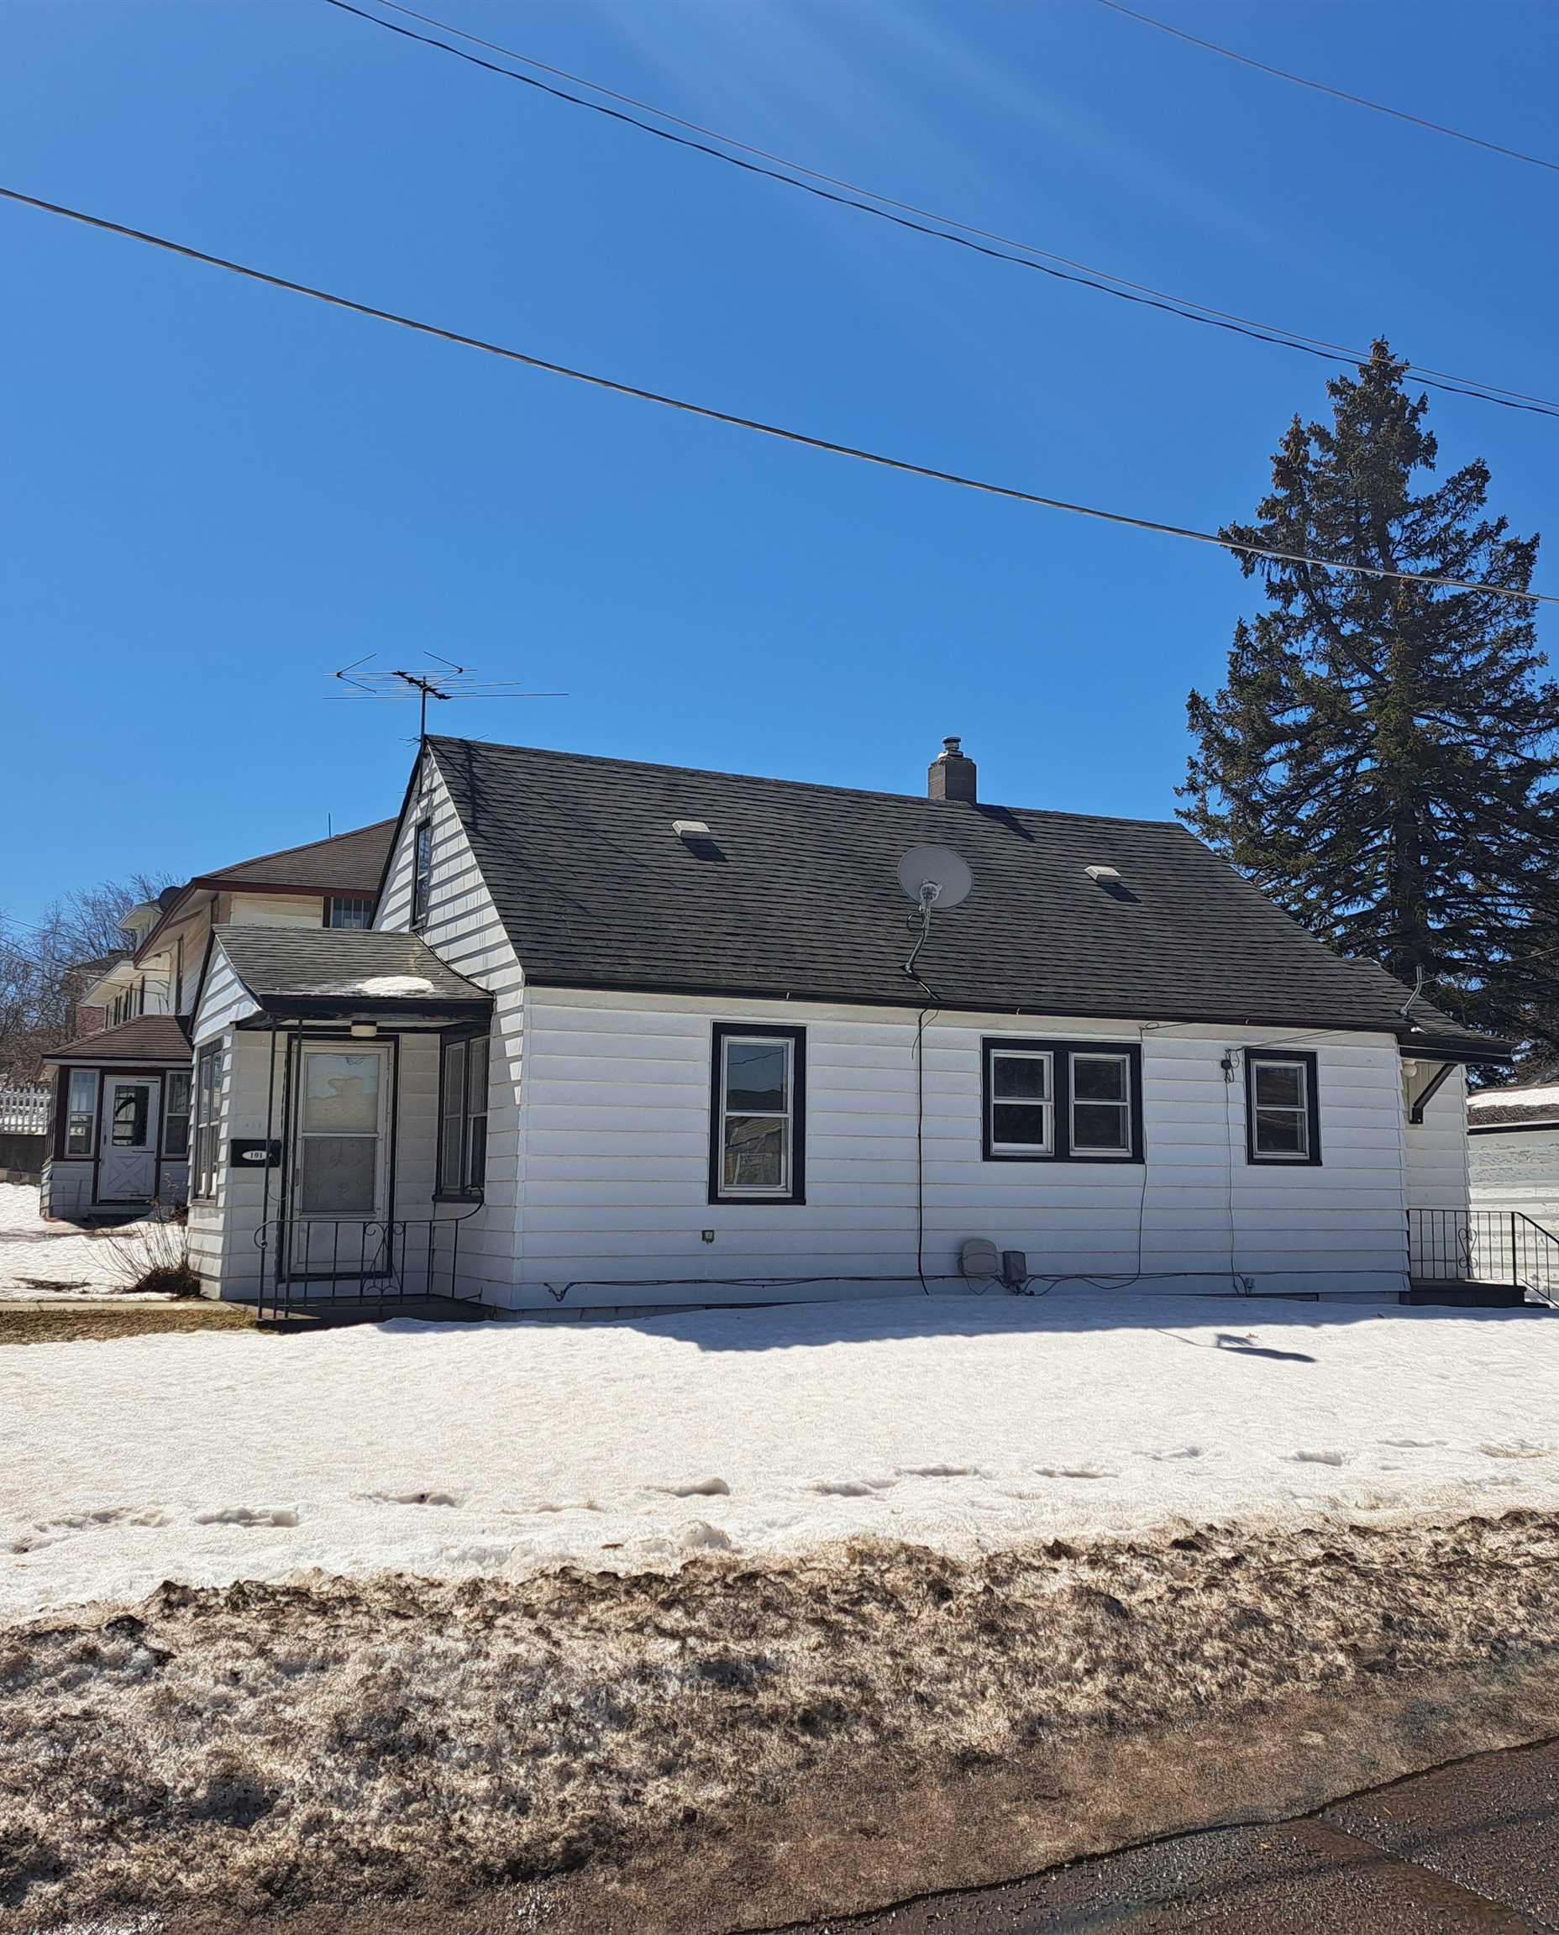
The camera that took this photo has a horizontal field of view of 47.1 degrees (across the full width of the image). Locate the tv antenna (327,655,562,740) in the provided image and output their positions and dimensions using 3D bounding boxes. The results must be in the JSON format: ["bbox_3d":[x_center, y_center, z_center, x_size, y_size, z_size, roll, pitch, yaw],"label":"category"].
[{"bbox_3d":[-3.375,-2.739,18.206,2.300,0.880,1.500,-1,-7,12],"label":"tv antenna"}]

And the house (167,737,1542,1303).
[{"bbox_3d":[0.693,0.572,19.752,13.400,5.950,7.000,4,-7,-25],"label":"house"}]

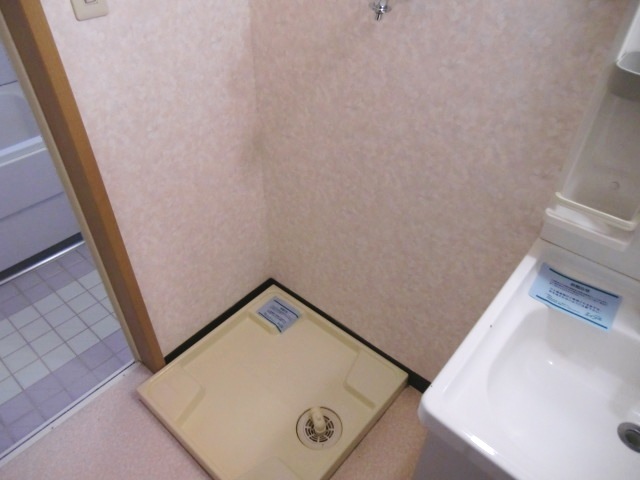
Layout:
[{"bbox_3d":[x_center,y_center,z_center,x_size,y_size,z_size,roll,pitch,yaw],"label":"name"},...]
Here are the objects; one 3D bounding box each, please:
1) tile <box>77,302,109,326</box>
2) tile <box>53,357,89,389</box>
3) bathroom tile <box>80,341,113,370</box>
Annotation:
[{"bbox_3d":[-0.945,0.316,1.861,0.092,0.009,0.092,30,47,29],"label":"tile"},{"bbox_3d":[-0.940,0.503,1.681,0.098,0.010,0.098,30,48,29],"label":"tile"},{"bbox_3d":[-0.875,0.455,1.740,0.098,0.010,0.098,30,48,29],"label":"bathroom tile"}]

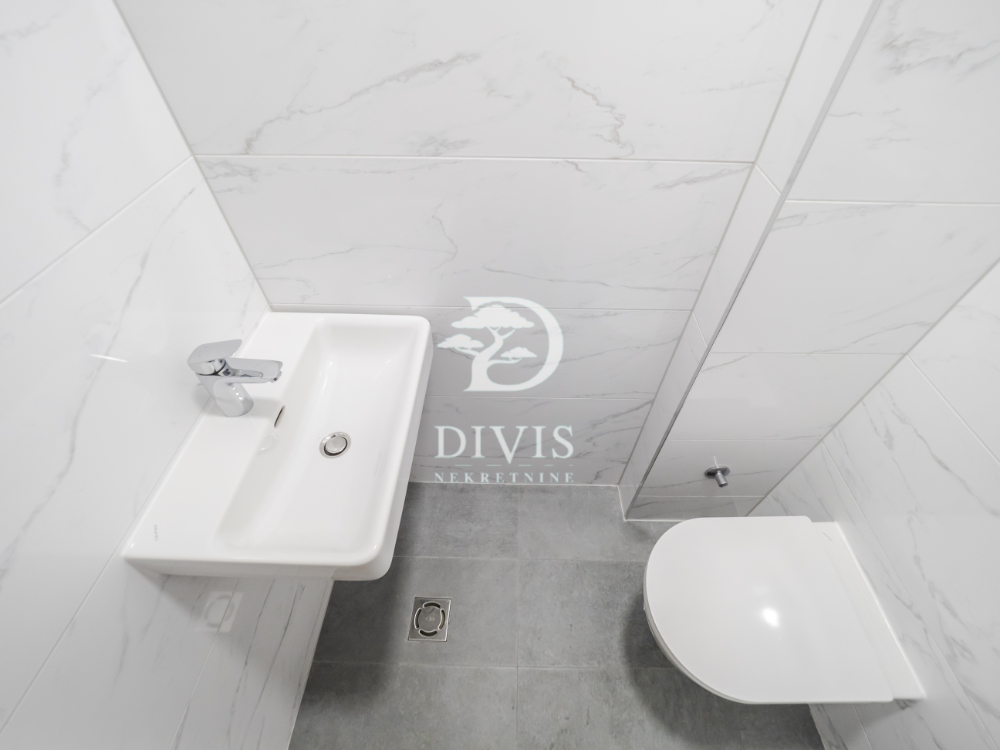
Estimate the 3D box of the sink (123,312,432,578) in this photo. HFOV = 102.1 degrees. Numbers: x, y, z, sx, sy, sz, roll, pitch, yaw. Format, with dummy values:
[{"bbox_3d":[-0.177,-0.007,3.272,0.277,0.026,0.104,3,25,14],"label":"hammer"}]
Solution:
[{"bbox_3d":[-0.357,0.115,0.834,0.400,0.160,0.555,1,48,1],"label":"sink"}]

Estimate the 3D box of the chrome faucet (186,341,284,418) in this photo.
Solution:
[{"bbox_3d":[-0.455,0.010,0.729,0.154,0.155,0.047,1,47,1],"label":"chrome faucet"}]

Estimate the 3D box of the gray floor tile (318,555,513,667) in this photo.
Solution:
[{"bbox_3d":[-0.244,0.740,1.290,0.601,0.010,0.300,1,47,1],"label":"gray floor tile"}]

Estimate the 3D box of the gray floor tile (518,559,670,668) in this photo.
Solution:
[{"bbox_3d":[0.358,0.746,1.279,0.600,0.010,0.300,1,47,1],"label":"gray floor tile"}]

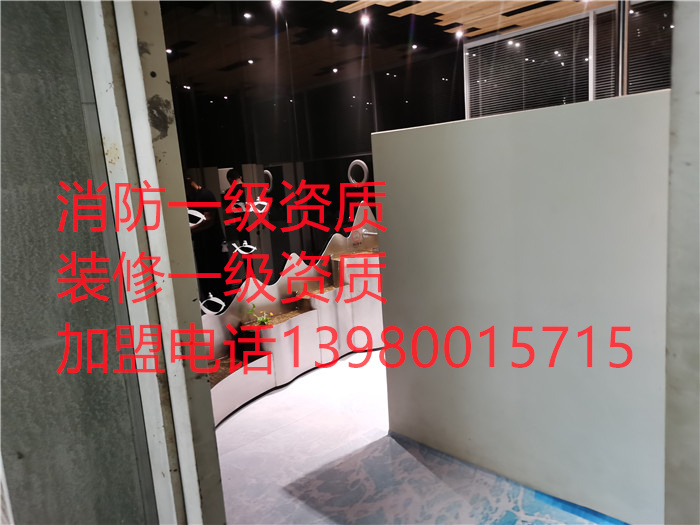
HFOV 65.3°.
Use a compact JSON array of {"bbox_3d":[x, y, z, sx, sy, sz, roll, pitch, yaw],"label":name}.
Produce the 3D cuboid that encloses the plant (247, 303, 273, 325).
[{"bbox_3d":[-0.693,0.390,4.180,0.195,0.165,0.150,-6,9,-10],"label":"plant"}]

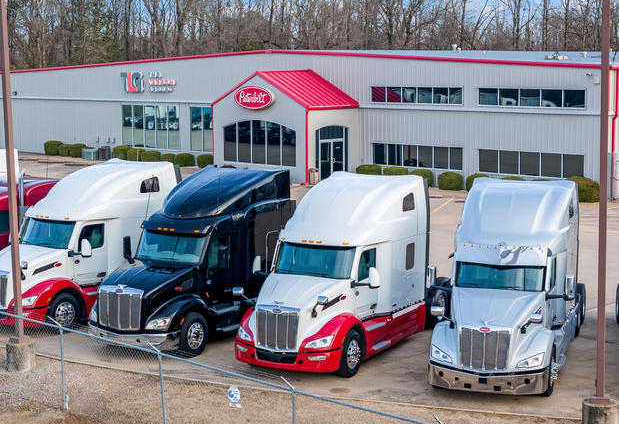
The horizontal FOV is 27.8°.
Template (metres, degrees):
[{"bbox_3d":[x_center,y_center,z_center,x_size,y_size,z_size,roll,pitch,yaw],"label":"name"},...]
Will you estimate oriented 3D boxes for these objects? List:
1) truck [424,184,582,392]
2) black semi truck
[{"bbox_3d":[4.575,1.321,27.665,2.650,3.880,8.200,3,9,17],"label":"truck"},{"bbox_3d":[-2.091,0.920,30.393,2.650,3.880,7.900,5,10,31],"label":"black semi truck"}]

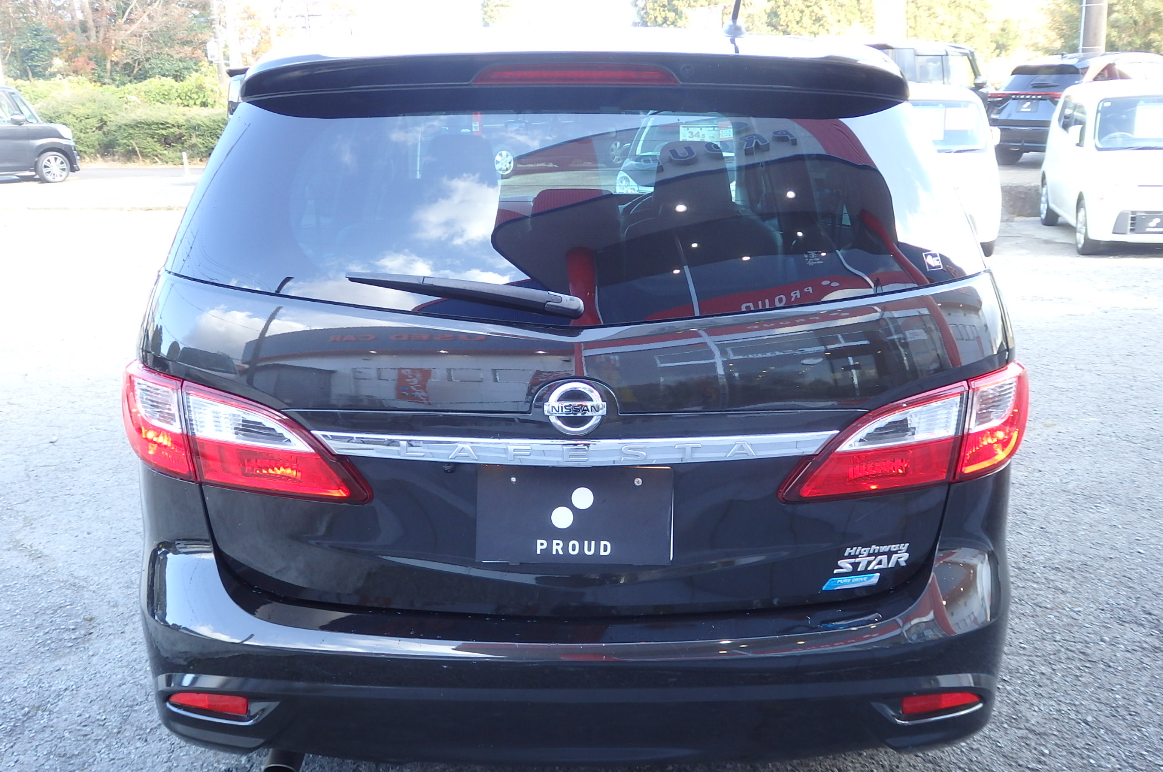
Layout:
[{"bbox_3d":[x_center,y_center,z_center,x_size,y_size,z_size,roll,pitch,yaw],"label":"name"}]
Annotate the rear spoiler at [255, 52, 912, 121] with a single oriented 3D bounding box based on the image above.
[{"bbox_3d":[-0.013,-0.555,2.309,1.220,0.125,0.250,0,14,0],"label":"rear spoiler"}]

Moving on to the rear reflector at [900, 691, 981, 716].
[{"bbox_3d":[0.652,0.569,2.239,0.158,0.040,0.050,-3,14,-11],"label":"rear reflector"}]

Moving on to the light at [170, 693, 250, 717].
[{"bbox_3d":[-0.674,0.569,2.239,0.158,0.040,0.050,3,14,11],"label":"light"}]

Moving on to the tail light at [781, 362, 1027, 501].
[{"bbox_3d":[0.575,0.072,2.215,0.455,0.205,0.220,-2,14,-8],"label":"tail light"}]

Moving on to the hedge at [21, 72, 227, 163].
[{"bbox_3d":[-8.933,-5.293,24.751,5.200,1.700,2.000,-1,14,-4],"label":"hedge"}]

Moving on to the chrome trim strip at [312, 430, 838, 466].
[{"bbox_3d":[-0.011,0.098,2.088,0.890,0.050,0.070,0,14,0],"label":"chrome trim strip"}]

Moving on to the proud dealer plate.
[{"bbox_3d":[-0.012,0.218,2.101,0.330,0.165,0.012,1,3,0],"label":"proud dealer plate"}]

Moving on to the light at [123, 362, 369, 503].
[{"bbox_3d":[-0.597,0.072,2.215,0.455,0.205,0.220,2,14,8],"label":"light"}]

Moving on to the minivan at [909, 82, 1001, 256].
[{"bbox_3d":[3.100,-2.222,12.324,1.520,1.540,3.400,3,14,11],"label":"minivan"}]

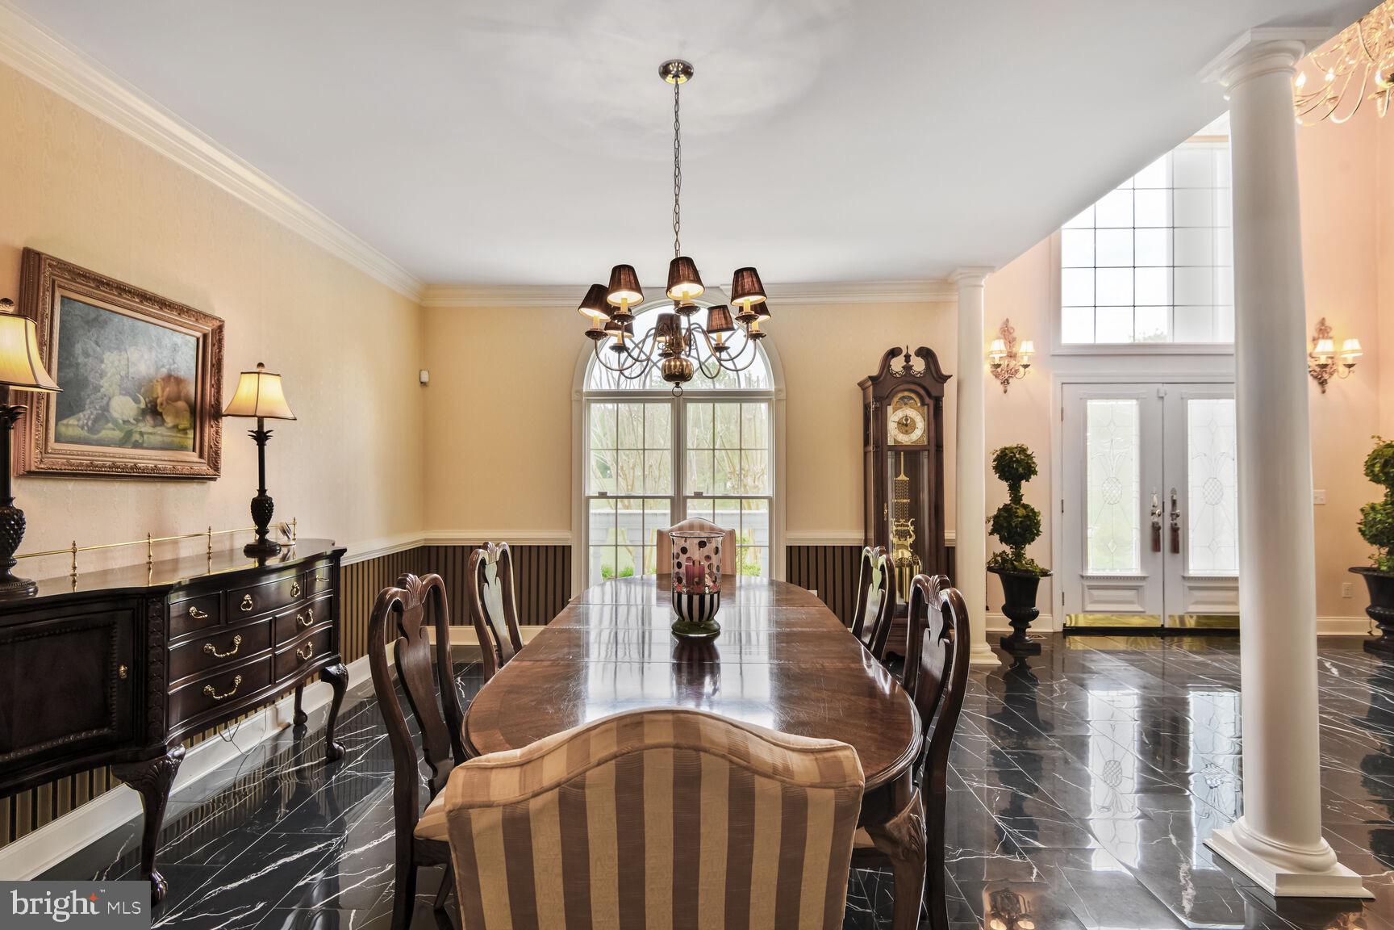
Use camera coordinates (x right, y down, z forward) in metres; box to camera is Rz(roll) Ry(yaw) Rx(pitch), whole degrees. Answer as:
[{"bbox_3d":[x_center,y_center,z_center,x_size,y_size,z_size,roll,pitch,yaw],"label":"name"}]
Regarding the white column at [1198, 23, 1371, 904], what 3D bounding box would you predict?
[{"bbox_3d":[1.961,-0.025,2.103,0.305,2.740,0.305,0,-1,1],"label":"white column"}]

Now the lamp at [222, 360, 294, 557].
[{"bbox_3d":[-1.875,-0.027,2.679,0.205,0.830,0.205,0,-1,17],"label":"lamp"}]

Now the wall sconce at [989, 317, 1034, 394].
[{"bbox_3d":[2.609,-0.917,5.077,0.370,0.630,0.190,0,-1,1],"label":"wall sconce"}]

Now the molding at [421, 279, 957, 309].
[{"bbox_3d":[-0.049,-1.291,4.720,4.170,0.137,0.105,0,-1,1],"label":"molding"}]

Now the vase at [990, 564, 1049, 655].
[{"bbox_3d":[2.430,1.079,4.610,0.430,0.610,0.430,0,-1,1],"label":"vase"}]

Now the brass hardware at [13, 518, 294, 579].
[{"bbox_3d":[-2.130,0.326,2.481,0.035,0.120,1.620,0,-1,1],"label":"brass hardware"}]

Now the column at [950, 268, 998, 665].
[{"bbox_3d":[1.940,0.006,4.440,0.300,2.740,0.300,0,-1,1],"label":"column"}]

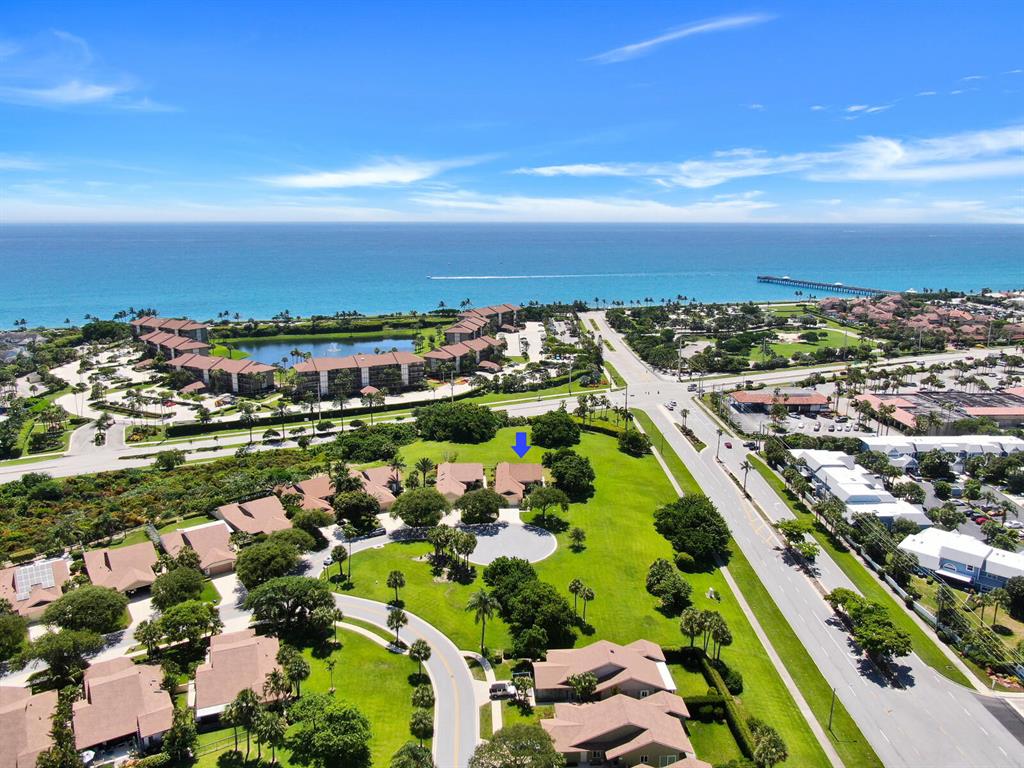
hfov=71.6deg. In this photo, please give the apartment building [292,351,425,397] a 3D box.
[{"bbox_3d":[-78.520,-6.760,367.390,65.000,15.800,18.000,-6,14,-26],"label":"apartment building"}]

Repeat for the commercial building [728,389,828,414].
[{"bbox_3d":[121.700,7.640,326.390,38.600,6.200,18.500,0,13,2],"label":"commercial building"}]

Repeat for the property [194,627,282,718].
[{"bbox_3d":[-48.500,50.658,127.238,14.200,5.800,24.200,-5,14,-20],"label":"property"}]

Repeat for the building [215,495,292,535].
[{"bbox_3d":[-69.300,35.970,190.557,14.600,5.800,24.500,-8,15,-30],"label":"building"}]

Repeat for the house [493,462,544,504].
[{"bbox_3d":[2.400,30.162,215.592,14.500,5.800,25.500,0,13,0],"label":"house"}]

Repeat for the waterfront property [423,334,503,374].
[{"bbox_3d":[-27.010,-15.720,406.620,17.500,15.600,60.000,7,15,29],"label":"waterfront property"}]

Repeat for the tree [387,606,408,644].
[{"bbox_3d":[-23.250,49.030,143.660,4.100,7.800,4.100,0,13,0],"label":"tree"}]

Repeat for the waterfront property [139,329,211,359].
[{"bbox_3d":[-206.800,-21.070,436.200,65.000,15.300,18.500,12,18,43],"label":"waterfront property"}]

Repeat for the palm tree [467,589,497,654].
[{"bbox_3d":[-5.560,45.149,134.634,6.135,13.190,6.135,0,13,0],"label":"palm tree"}]

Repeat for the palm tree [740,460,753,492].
[{"bbox_3d":[71.176,28.139,215.798,3.971,9.650,3.971,0,13,0],"label":"palm tree"}]

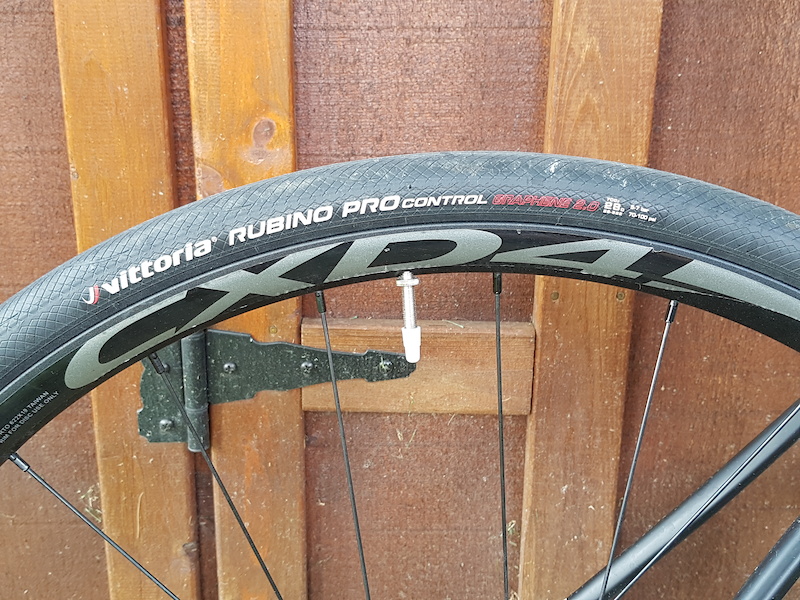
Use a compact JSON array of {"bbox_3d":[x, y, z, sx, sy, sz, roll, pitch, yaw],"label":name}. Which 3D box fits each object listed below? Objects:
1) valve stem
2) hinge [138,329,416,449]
[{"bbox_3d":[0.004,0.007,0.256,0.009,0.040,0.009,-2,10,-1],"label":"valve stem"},{"bbox_3d":[-0.091,0.054,0.426,0.205,0.114,0.016,1,12,1],"label":"hinge"}]

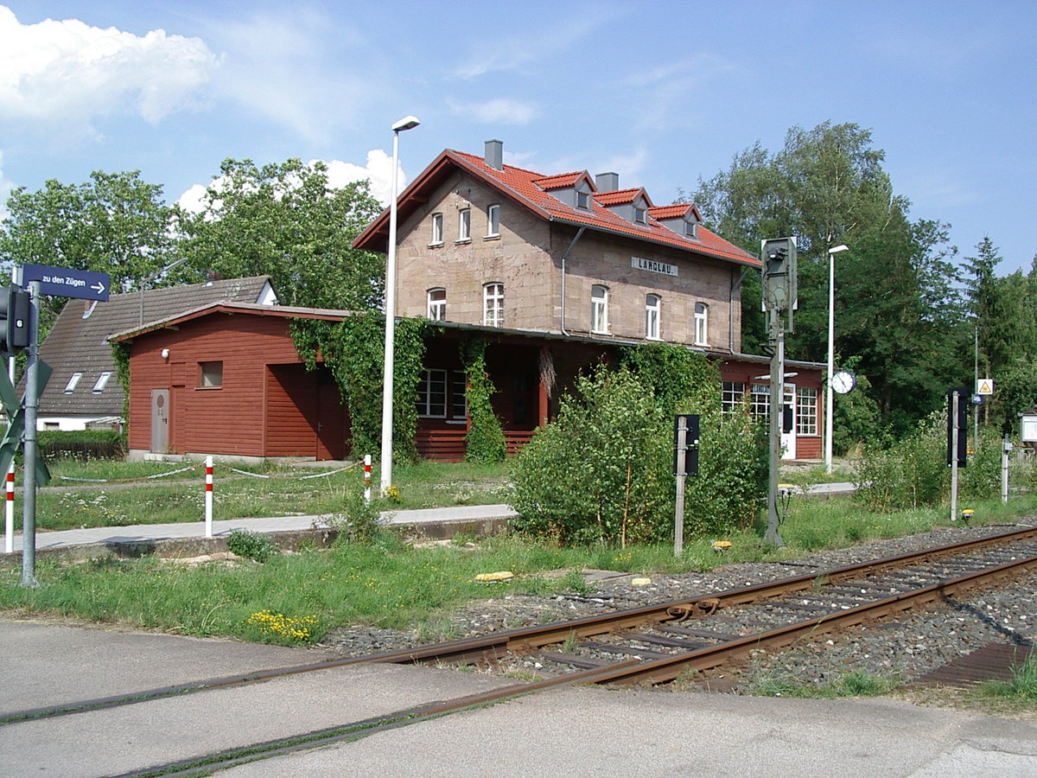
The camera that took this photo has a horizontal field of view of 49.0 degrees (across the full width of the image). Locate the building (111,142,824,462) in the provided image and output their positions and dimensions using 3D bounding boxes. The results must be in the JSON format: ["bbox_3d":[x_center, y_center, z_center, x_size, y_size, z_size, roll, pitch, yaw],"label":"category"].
[{"bbox_3d":[0.069,-3.307,42.671,12.342,11.800,26.133,0,-2,40],"label":"building"}]

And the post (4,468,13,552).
[{"bbox_3d":[-5.165,1.194,11.591,0.078,0.953,0.078,0,-2,40],"label":"post"}]

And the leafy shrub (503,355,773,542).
[{"bbox_3d":[1.766,0.823,16.784,3.000,2.604,3.700,0,-2,40],"label":"leafy shrub"}]

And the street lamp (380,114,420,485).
[{"bbox_3d":[-2.149,-1.546,20.516,0.640,6.885,0.260,0,-2,40],"label":"street lamp"}]

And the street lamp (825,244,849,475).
[{"bbox_3d":[9.284,-0.869,33.106,0.640,6.697,0.260,0,-2,40],"label":"street lamp"}]

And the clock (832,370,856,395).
[{"bbox_3d":[9.382,-0.187,32.824,0.680,0.680,0.200,0,-2,40],"label":"clock"}]

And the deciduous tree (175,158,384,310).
[{"bbox_3d":[-13.633,-4.797,65.157,12.000,16.872,12.000,0,-2,40],"label":"deciduous tree"}]

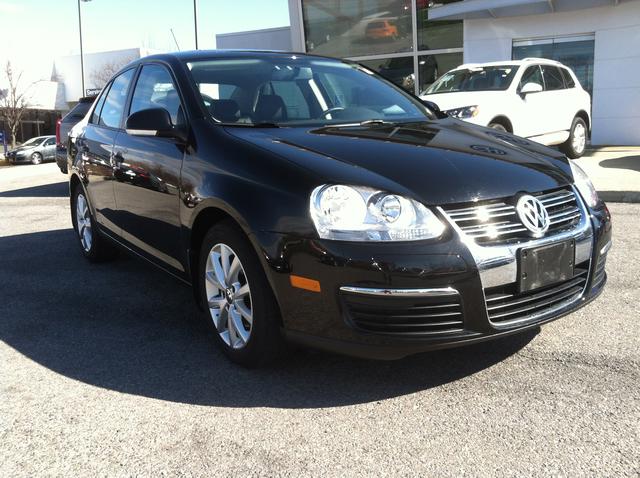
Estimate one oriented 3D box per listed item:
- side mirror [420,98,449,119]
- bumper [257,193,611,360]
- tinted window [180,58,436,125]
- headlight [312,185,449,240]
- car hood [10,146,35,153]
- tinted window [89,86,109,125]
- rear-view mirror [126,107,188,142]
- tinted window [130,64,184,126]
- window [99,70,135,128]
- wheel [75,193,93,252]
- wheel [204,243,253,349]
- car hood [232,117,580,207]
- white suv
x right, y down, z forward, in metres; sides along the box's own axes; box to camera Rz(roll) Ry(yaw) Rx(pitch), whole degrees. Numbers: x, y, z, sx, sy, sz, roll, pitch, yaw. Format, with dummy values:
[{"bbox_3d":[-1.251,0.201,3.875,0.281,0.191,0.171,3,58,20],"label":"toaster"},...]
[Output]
[{"bbox_3d":[0.716,-0.827,4.021,0.220,0.150,0.170,-10,13,-31],"label":"side mirror"},{"bbox_3d":[0.685,0.087,2.605,1.760,0.520,0.600,-10,13,-31],"label":"bumper"},{"bbox_3d":[-0.093,-0.838,3.583,1.400,0.140,0.820,-9,42,-32],"label":"tinted window"},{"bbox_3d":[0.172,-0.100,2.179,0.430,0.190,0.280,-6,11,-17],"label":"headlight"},{"bbox_3d":[-16.319,-4.901,35.500,1.400,0.250,1.000,3,12,30],"label":"car hood"},{"bbox_3d":[-1.551,-0.939,4.539,0.050,0.300,0.330,17,-1,-34],"label":"tinted window"},{"bbox_3d":[-0.774,-0.527,3.029,0.230,0.160,0.180,-9,13,-32],"label":"rear-view mirror"},{"bbox_3d":[-0.872,-0.795,3.526,0.060,0.400,1.020,16,-1,-34],"label":"tinted window"},{"bbox_3d":[-1.321,-0.912,4.220,0.060,0.400,0.580,16,-1,-34],"label":"window"},{"bbox_3d":[-1.700,-0.130,4.877,0.170,0.440,0.440,-10,13,-31],"label":"wheel"},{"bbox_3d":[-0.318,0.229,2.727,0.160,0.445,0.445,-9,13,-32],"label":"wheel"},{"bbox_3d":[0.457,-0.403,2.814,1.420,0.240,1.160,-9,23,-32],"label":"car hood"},{"bbox_3d":[2.866,-2.108,10.772,1.940,1.720,4.790,8,15,42],"label":"white suv"}]

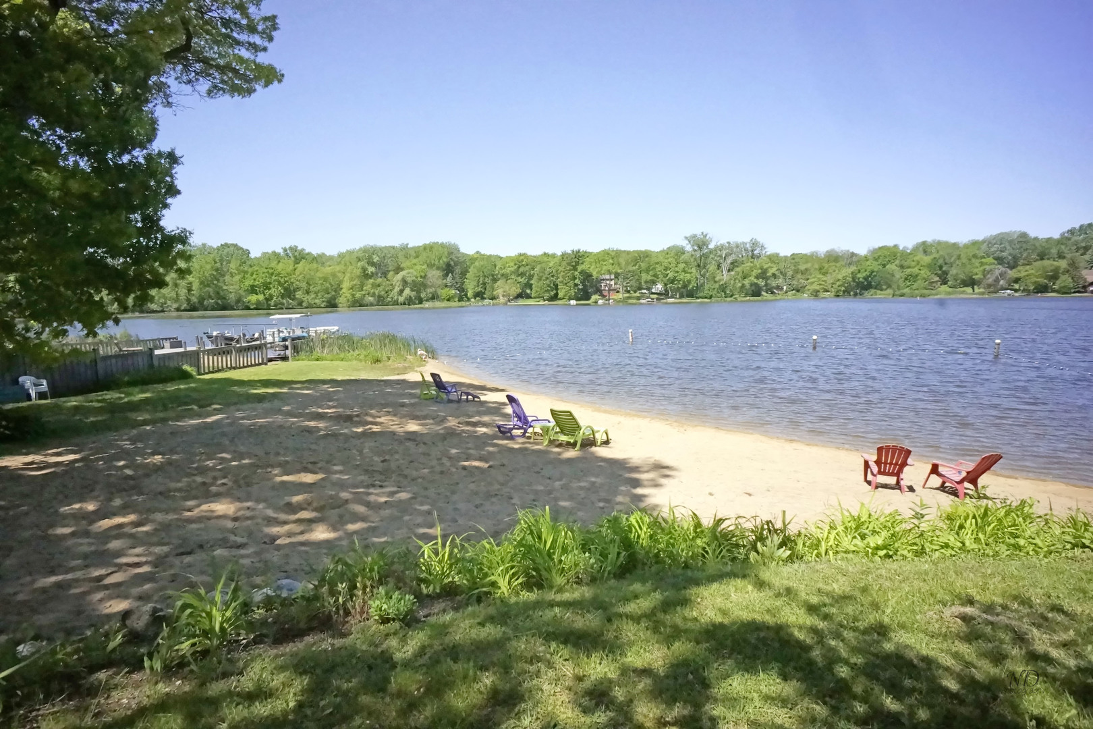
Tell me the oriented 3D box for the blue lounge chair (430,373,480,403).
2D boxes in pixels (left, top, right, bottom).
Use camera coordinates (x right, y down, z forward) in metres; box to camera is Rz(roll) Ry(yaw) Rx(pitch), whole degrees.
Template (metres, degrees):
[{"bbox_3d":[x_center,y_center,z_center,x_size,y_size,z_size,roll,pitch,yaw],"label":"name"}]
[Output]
[{"bbox_3d":[-2.870,0.758,23.100,1.480,0.930,0.620,-3,6,-28],"label":"blue lounge chair"}]

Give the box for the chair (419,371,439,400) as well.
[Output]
[{"bbox_3d":[-3.739,0.709,23.900,0.850,0.930,0.630,-2,6,-18],"label":"chair"}]

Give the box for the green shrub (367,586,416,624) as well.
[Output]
[{"bbox_3d":[-1.058,1.641,5.000,0.320,0.220,0.300,0,6,0],"label":"green shrub"}]

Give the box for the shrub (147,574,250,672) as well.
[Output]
[{"bbox_3d":[-2.144,1.567,4.500,0.580,0.480,0.520,0,6,0],"label":"shrub"}]

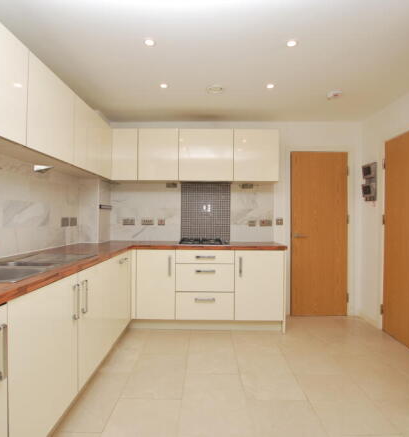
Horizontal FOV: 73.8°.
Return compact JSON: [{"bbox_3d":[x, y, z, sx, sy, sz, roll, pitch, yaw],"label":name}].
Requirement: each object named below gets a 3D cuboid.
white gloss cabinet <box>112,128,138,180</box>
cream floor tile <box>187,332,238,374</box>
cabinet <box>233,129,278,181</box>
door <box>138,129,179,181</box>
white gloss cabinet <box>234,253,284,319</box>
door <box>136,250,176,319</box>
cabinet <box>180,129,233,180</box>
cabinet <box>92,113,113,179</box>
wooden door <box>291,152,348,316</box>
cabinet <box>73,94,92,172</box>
[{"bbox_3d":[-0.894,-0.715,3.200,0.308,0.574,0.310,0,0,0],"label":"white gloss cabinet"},{"bbox_3d":[0.063,1.195,2.383,0.414,0.010,0.610,0,0,0],"label":"cream floor tile"},{"bbox_3d":[0.575,-0.706,3.191,0.501,0.574,0.310,0,0,0],"label":"cabinet"},{"bbox_3d":[-0.503,-0.703,3.017,0.445,0.575,0.020,1,0,0],"label":"door"},{"bbox_3d":[0.559,0.686,3.042,0.495,0.715,0.550,0,0,0],"label":"white gloss cabinet"},{"bbox_3d":[-0.493,0.675,2.785,0.394,0.703,0.022,1,0,0],"label":"door"},{"bbox_3d":[0.022,-0.693,3.130,0.600,0.572,0.326,0,0,0],"label":"cabinet"},{"bbox_3d":[-1.181,-0.702,2.733,0.326,0.572,0.500,0,0,0],"label":"cabinet"},{"bbox_3d":[1.406,0.189,3.356,0.692,2.001,0.045,0,0,0],"label":"wooden door"},{"bbox_3d":[-1.195,-0.714,2.349,0.303,0.574,0.320,0,0,0],"label":"cabinet"}]

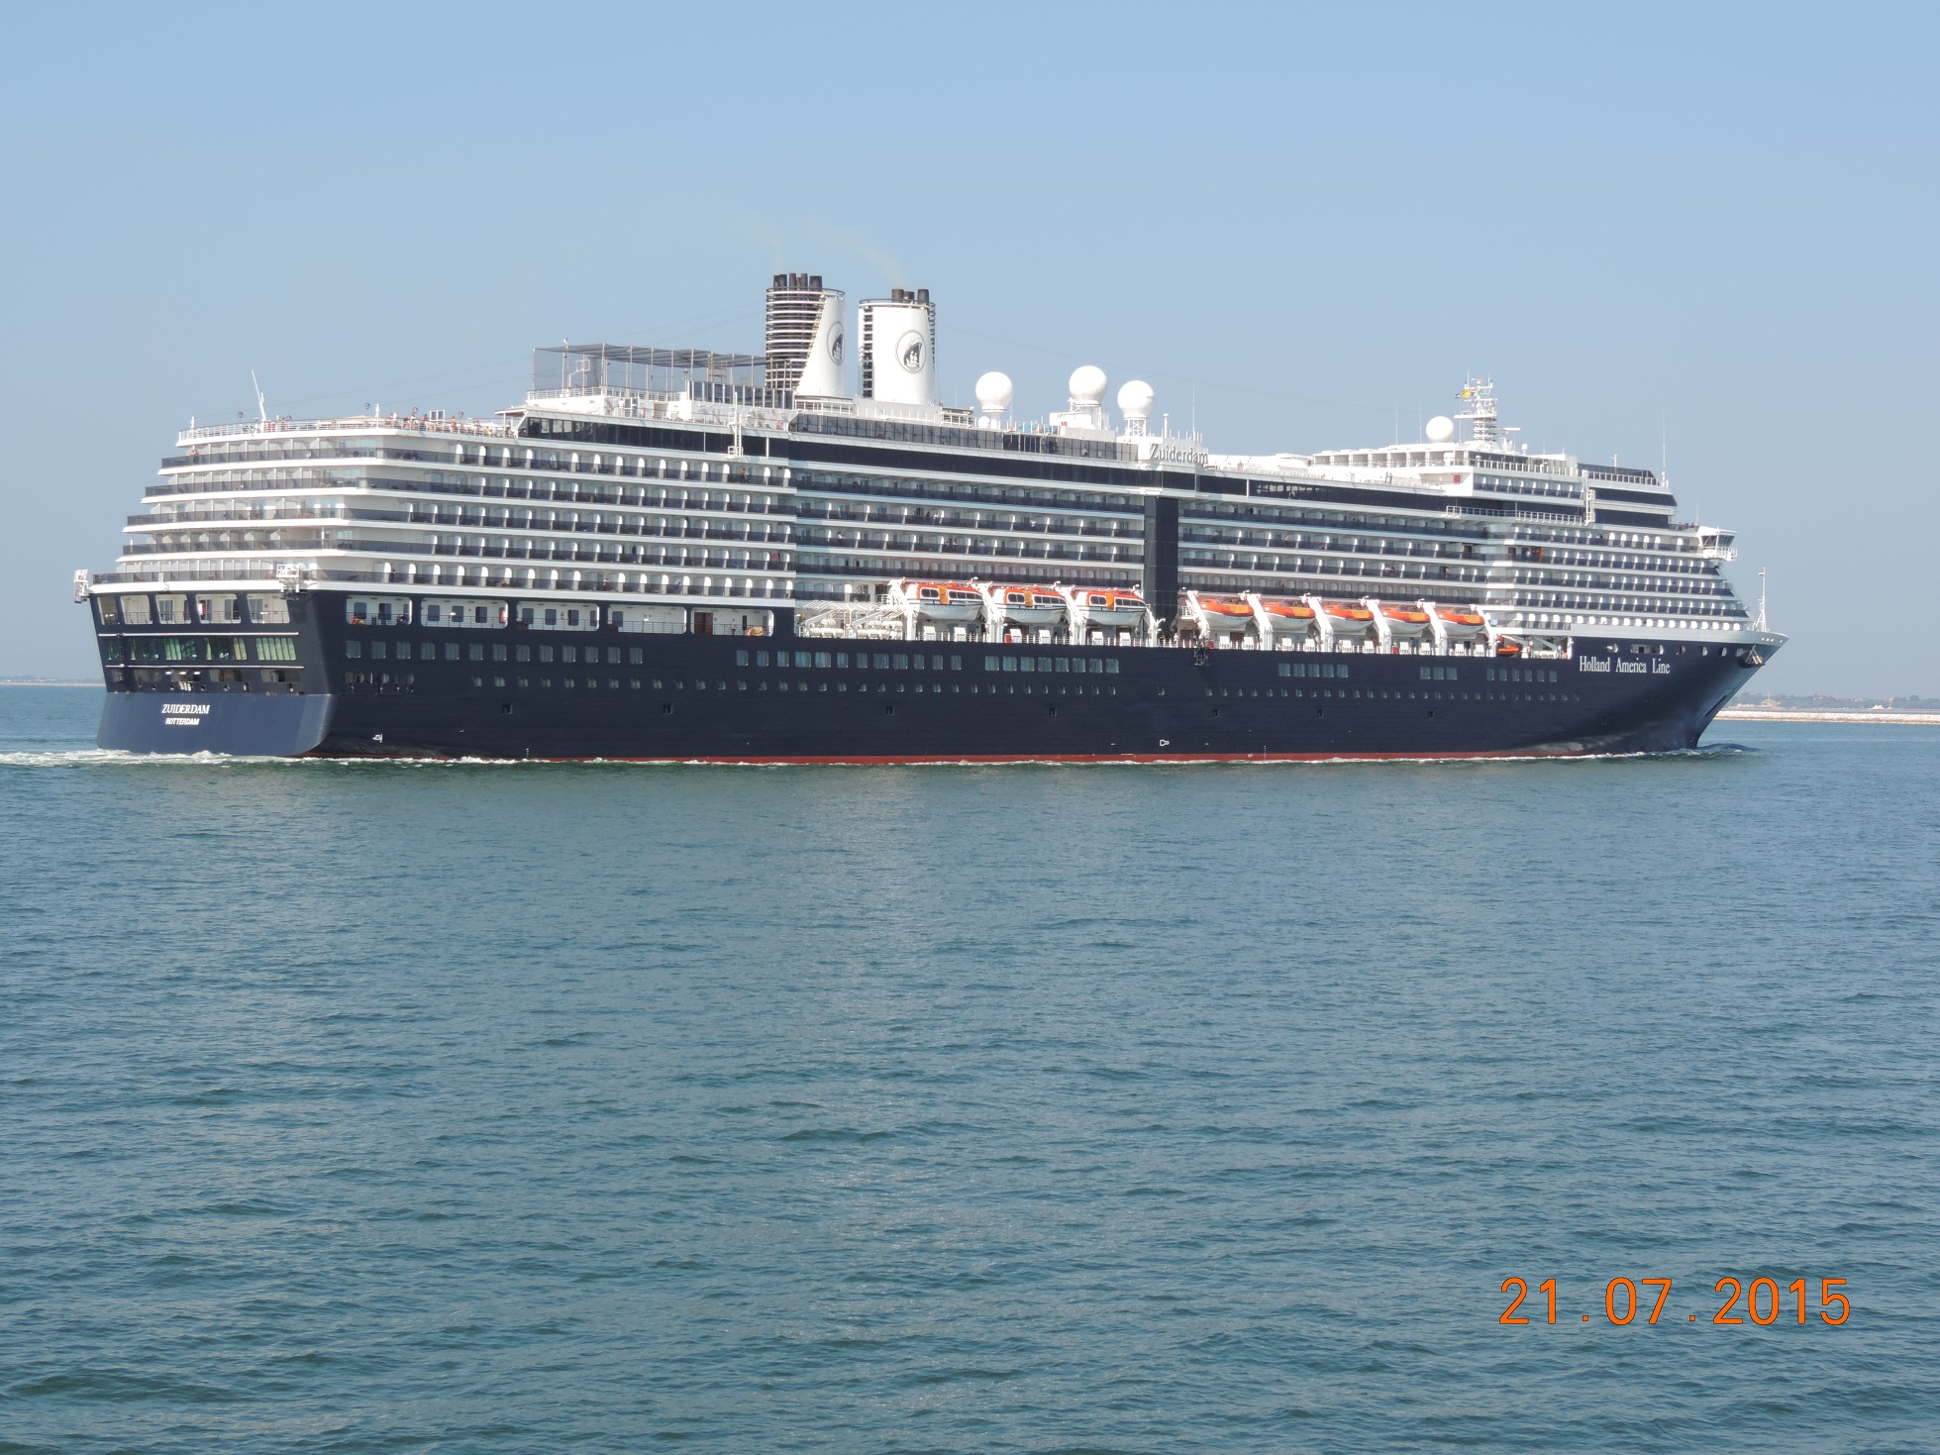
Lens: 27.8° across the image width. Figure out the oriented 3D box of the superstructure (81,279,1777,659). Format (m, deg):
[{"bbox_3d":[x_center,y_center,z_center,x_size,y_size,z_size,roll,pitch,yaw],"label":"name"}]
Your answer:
[{"bbox_3d":[21.929,-28.098,456.766,32.400,38.000,277.000,1,1,41],"label":"superstructure"}]

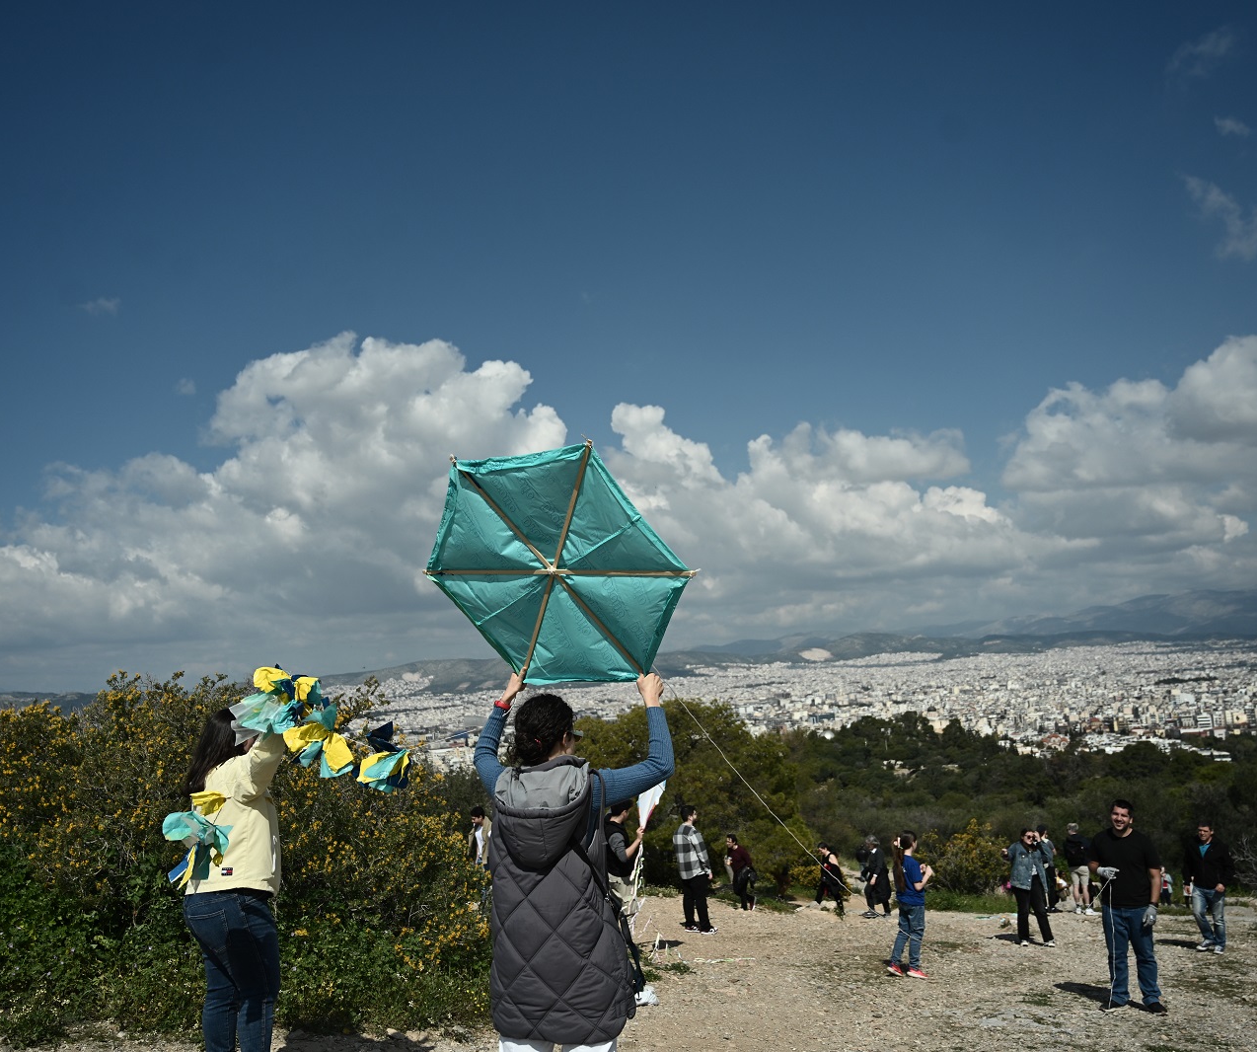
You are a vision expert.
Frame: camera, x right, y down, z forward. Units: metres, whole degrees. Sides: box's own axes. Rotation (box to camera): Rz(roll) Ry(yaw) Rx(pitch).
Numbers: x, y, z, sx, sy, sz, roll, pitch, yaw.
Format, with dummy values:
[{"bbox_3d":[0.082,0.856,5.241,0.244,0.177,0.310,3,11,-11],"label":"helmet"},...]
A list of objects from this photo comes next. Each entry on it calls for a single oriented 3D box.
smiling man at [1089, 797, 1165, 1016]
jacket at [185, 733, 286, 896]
[{"bbox_3d":[4.399,3.348,10.050,0.620,1.770,0.420,-7,-9,30],"label":"smiling man"},{"bbox_3d":[-1.551,1.129,4.500,0.400,0.610,0.450,4,-10,-42],"label":"jacket"}]

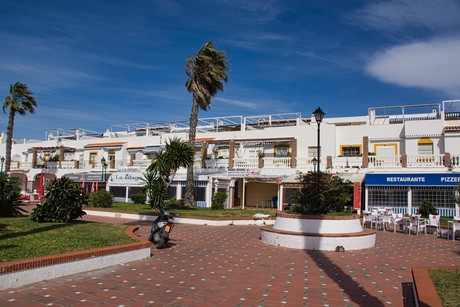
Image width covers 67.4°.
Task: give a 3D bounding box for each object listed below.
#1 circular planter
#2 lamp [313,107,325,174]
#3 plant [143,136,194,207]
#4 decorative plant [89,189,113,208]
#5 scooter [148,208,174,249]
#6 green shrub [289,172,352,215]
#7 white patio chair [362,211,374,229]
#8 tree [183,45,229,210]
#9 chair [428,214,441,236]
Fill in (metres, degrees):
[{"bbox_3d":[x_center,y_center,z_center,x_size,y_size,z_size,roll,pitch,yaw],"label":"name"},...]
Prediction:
[{"bbox_3d":[2.904,2.500,11.573,3.693,0.860,3.693,1,-6,0],"label":"circular planter"},{"bbox_3d":[3.039,0.258,11.820,0.420,3.817,0.420,0,-6,14],"label":"lamp"},{"bbox_3d":[-3.656,1.116,20.189,2.900,4.267,2.600,3,-6,-10],"label":"plant"},{"bbox_3d":[-8.032,2.768,21.405,1.500,1.186,1.400,4,-7,-20],"label":"decorative plant"},{"bbox_3d":[-2.064,2.074,9.937,0.700,1.110,1.750,4,-7,-26],"label":"scooter"},{"bbox_3d":[3.071,1.368,11.698,2.100,1.585,2.000,0,-6,15],"label":"green shrub"},{"bbox_3d":[6.431,3.096,16.125,0.560,0.840,0.580,-1,-7,22],"label":"white patio chair"},{"bbox_3d":[-1.730,-2.372,25.407,3.100,12.097,2.900,2,-6,-4],"label":"tree"},{"bbox_3d":[8.384,2.941,14.233,0.560,0.830,0.580,-1,-7,25],"label":"chair"}]

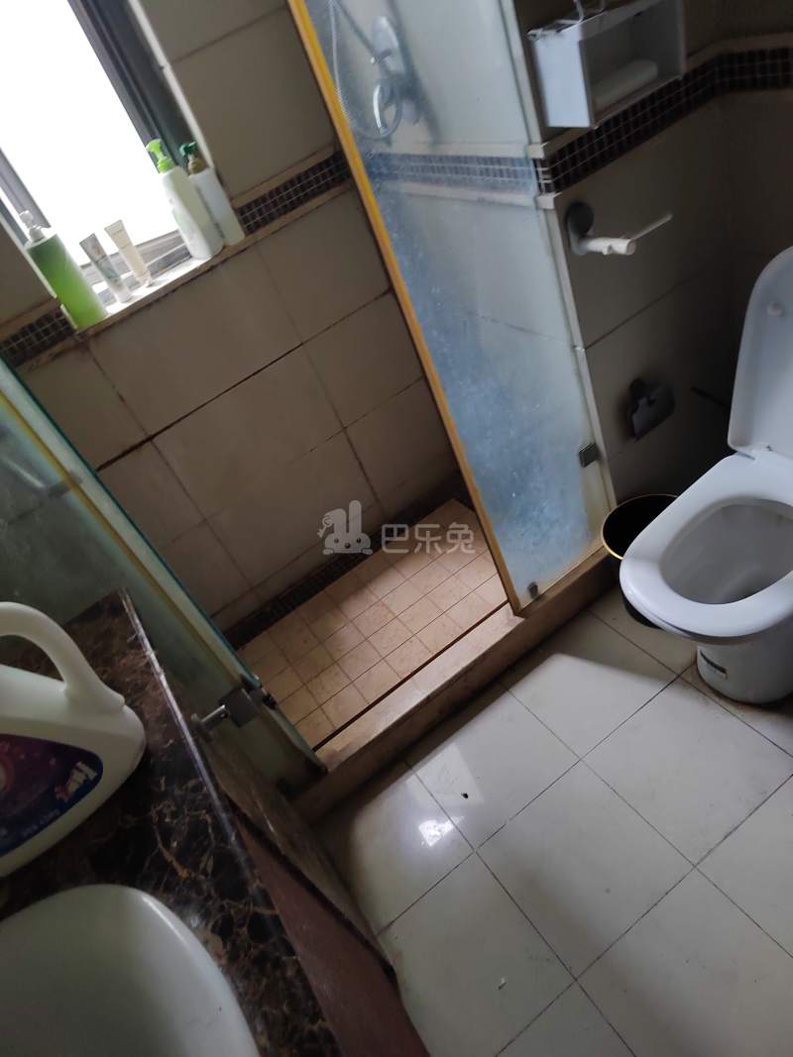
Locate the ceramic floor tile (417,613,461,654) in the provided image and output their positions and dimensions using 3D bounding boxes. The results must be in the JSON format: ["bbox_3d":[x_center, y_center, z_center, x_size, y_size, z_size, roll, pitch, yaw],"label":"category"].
[{"bbox_3d":[0.122,0.301,1.998,0.108,0.010,0.103,-35,38,-13],"label":"ceramic floor tile"}]

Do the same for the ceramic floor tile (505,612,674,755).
[{"bbox_3d":[0.451,0.364,1.685,0.300,0.010,0.297,-35,39,-13],"label":"ceramic floor tile"}]

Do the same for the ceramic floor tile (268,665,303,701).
[{"bbox_3d":[-0.299,0.422,1.860,0.098,0.010,0.097,-35,39,-13],"label":"ceramic floor tile"}]

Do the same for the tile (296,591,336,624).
[{"bbox_3d":[-0.231,0.233,2.041,0.098,0.010,0.092,-35,39,-13],"label":"tile"}]

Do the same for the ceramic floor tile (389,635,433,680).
[{"bbox_3d":[0.034,0.363,1.973,0.108,0.010,0.103,-35,38,-13],"label":"ceramic floor tile"}]

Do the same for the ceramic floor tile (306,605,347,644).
[{"bbox_3d":[-0.188,0.272,1.979,0.100,0.010,0.094,-35,39,-13],"label":"ceramic floor tile"}]

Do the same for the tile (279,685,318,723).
[{"bbox_3d":[-0.253,0.460,1.790,0.098,0.010,0.097,-35,39,-13],"label":"tile"}]

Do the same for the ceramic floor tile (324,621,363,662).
[{"bbox_3d":[-0.157,0.341,2.108,0.108,0.010,0.103,-35,38,-13],"label":"ceramic floor tile"}]

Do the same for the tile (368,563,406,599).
[{"bbox_3d":[-0.028,0.161,2.024,0.100,0.010,0.094,-35,39,-13],"label":"tile"}]

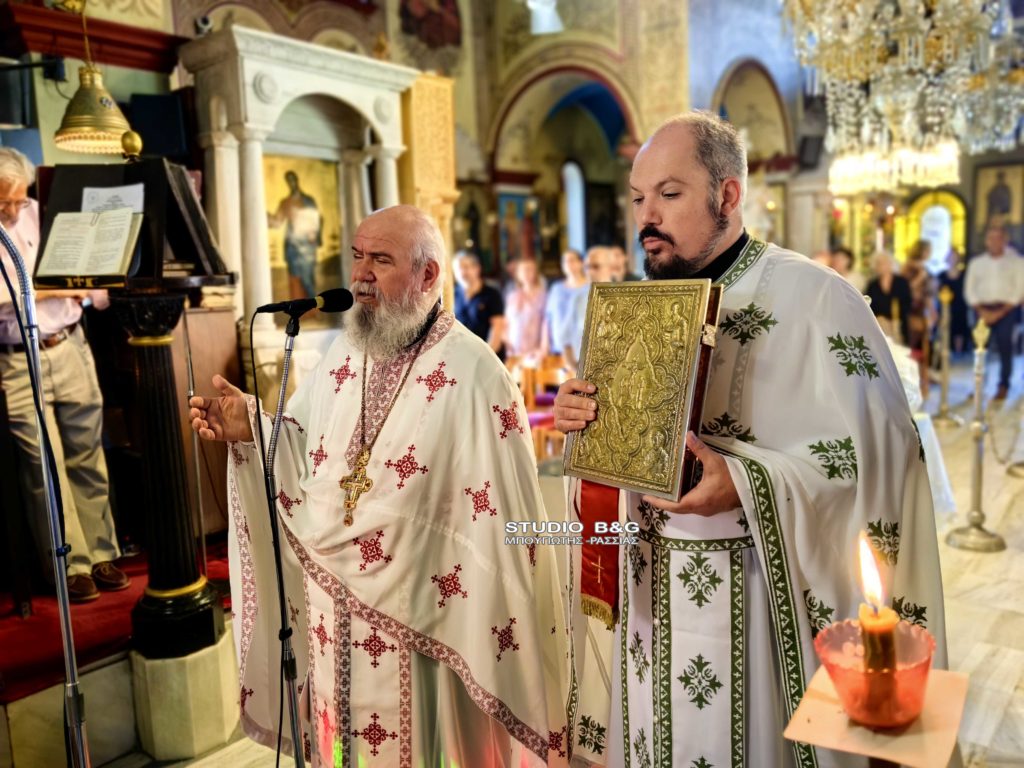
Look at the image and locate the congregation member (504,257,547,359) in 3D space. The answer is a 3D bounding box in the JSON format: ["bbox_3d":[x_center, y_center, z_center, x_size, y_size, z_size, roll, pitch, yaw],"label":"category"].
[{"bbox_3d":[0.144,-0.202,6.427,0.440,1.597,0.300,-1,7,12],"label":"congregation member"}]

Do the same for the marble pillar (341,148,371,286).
[{"bbox_3d":[-1.008,-0.974,5.256,0.145,1.069,0.145,4,9,39],"label":"marble pillar"}]

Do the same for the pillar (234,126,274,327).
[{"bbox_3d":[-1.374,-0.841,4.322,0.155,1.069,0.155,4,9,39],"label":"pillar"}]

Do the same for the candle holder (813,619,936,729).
[{"bbox_3d":[0.241,0.199,0.533,0.081,0.052,0.081,-2,7,0],"label":"candle holder"}]

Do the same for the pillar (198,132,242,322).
[{"bbox_3d":[-1.615,-0.857,4.518,0.150,1.069,0.150,4,9,39],"label":"pillar"}]

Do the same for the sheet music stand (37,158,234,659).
[{"bbox_3d":[-1.077,0.087,2.466,0.500,1.480,0.430,-2,7,0],"label":"sheet music stand"}]

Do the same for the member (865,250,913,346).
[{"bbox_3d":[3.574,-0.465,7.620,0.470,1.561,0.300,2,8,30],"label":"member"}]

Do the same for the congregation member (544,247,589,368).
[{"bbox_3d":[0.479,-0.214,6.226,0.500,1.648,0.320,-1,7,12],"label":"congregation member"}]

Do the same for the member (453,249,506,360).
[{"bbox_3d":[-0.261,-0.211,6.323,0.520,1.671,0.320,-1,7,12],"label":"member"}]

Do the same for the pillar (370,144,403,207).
[{"bbox_3d":[-0.767,-0.958,5.060,0.155,1.069,0.155,4,9,39],"label":"pillar"}]

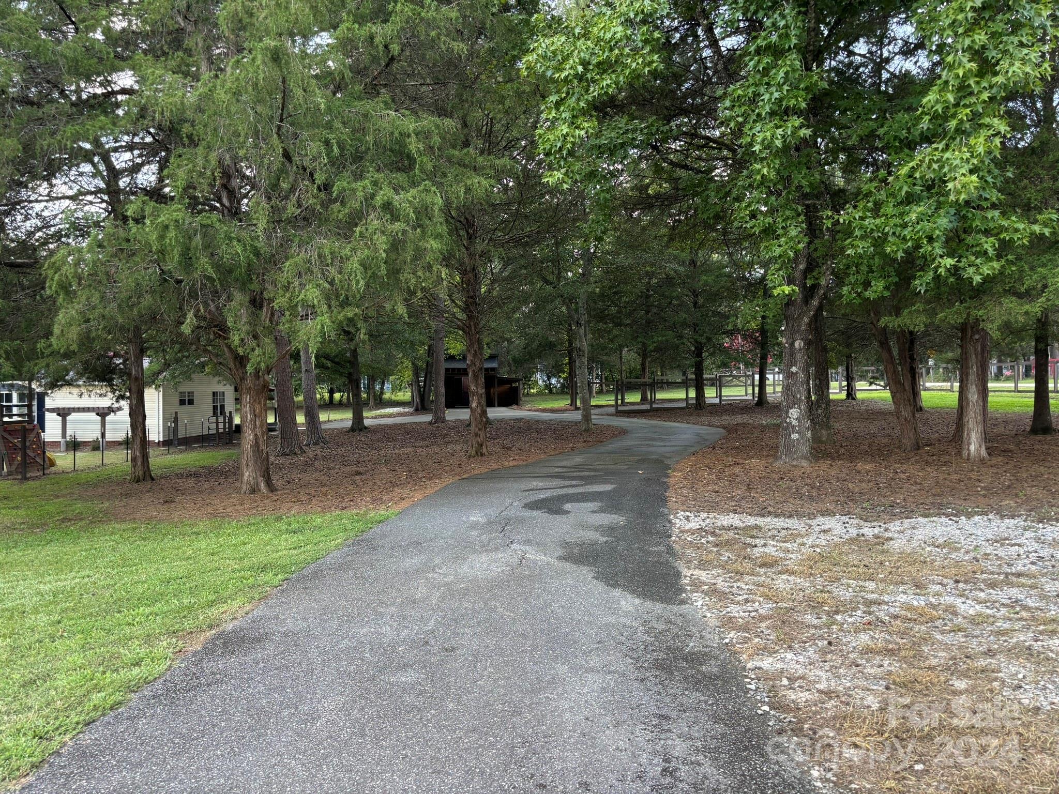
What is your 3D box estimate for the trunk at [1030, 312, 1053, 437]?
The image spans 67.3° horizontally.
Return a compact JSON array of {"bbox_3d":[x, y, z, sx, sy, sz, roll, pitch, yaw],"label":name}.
[{"bbox_3d":[10.945,-0.539,17.000,0.454,2.652,0.420,0,0,0],"label":"trunk"}]

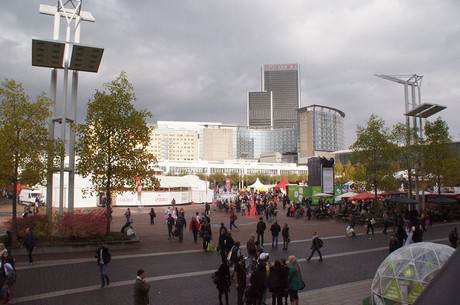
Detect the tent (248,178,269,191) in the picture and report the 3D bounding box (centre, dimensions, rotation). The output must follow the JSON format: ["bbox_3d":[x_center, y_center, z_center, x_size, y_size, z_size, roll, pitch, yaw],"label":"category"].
[{"bbox_3d":[6.690,8.526,82.000,4.800,4.800,4.800,1,-4,-11],"label":"tent"}]

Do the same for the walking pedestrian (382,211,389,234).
[{"bbox_3d":[12.383,5.658,27.389,0.550,1.700,0.500,1,-5,-17],"label":"walking pedestrian"}]

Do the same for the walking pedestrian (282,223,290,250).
[{"bbox_3d":[3.511,5.260,21.400,0.500,1.650,0.400,4,-5,-37],"label":"walking pedestrian"}]

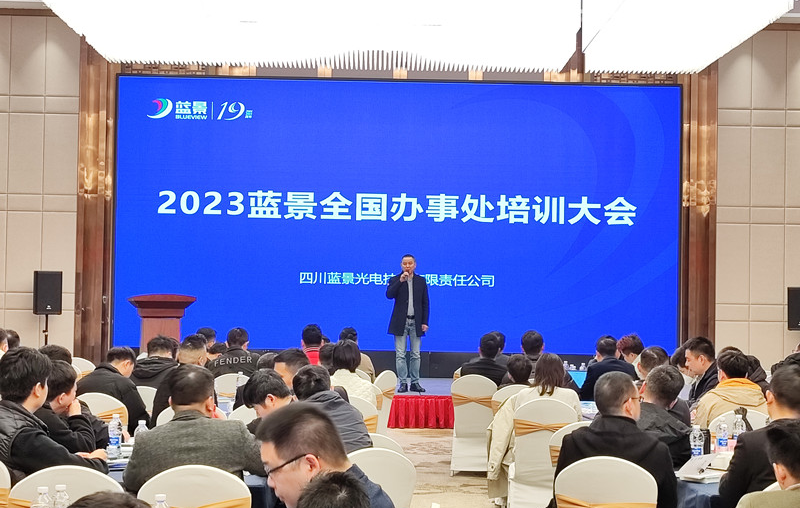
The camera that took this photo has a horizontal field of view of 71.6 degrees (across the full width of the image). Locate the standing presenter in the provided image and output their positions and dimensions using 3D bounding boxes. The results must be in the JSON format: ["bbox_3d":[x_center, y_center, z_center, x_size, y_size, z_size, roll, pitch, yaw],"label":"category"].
[{"bbox_3d":[0.097,0.900,7.120,0.530,1.740,0.380,1,-2,3],"label":"standing presenter"}]

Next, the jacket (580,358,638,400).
[{"bbox_3d":[2.070,1.337,5.500,0.570,0.630,0.420,1,-4,3],"label":"jacket"}]

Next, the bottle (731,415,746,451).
[{"bbox_3d":[1.838,1.000,3.000,0.067,0.220,0.067,1,-4,0],"label":"bottle"}]

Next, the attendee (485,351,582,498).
[{"bbox_3d":[1.020,1.348,4.180,0.620,1.220,0.720,1,-4,0],"label":"attendee"}]

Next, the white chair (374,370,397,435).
[{"bbox_3d":[-0.340,1.540,5.300,0.540,0.920,0.450,-1,-3,37],"label":"white chair"}]

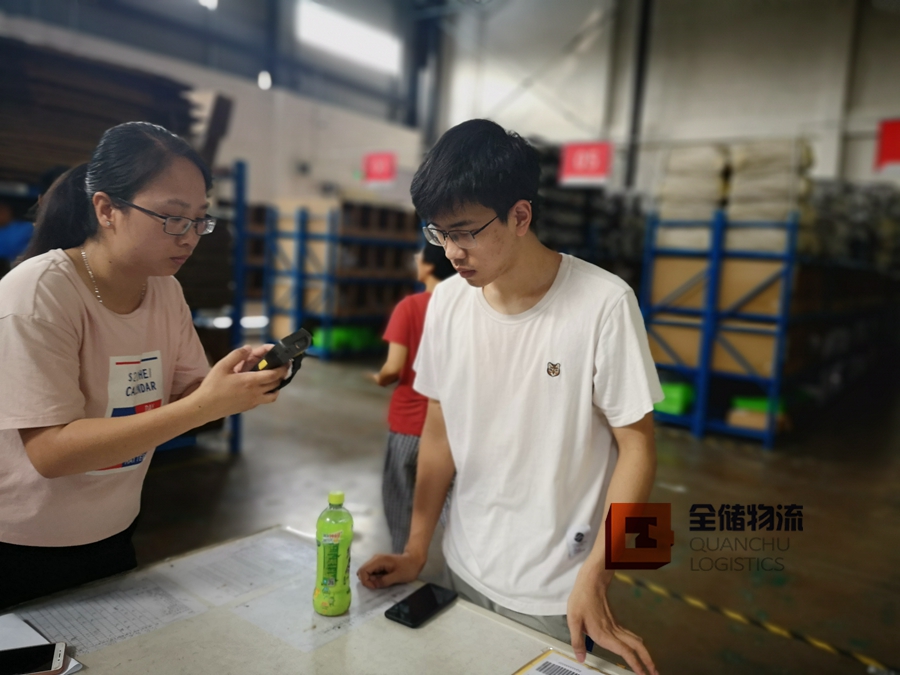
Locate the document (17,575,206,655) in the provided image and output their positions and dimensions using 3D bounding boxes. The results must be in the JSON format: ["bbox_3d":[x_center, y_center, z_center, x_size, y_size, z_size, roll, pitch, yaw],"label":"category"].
[{"bbox_3d":[-0.619,0.491,1.229,0.210,0.003,0.297,9,8,40],"label":"document"}]

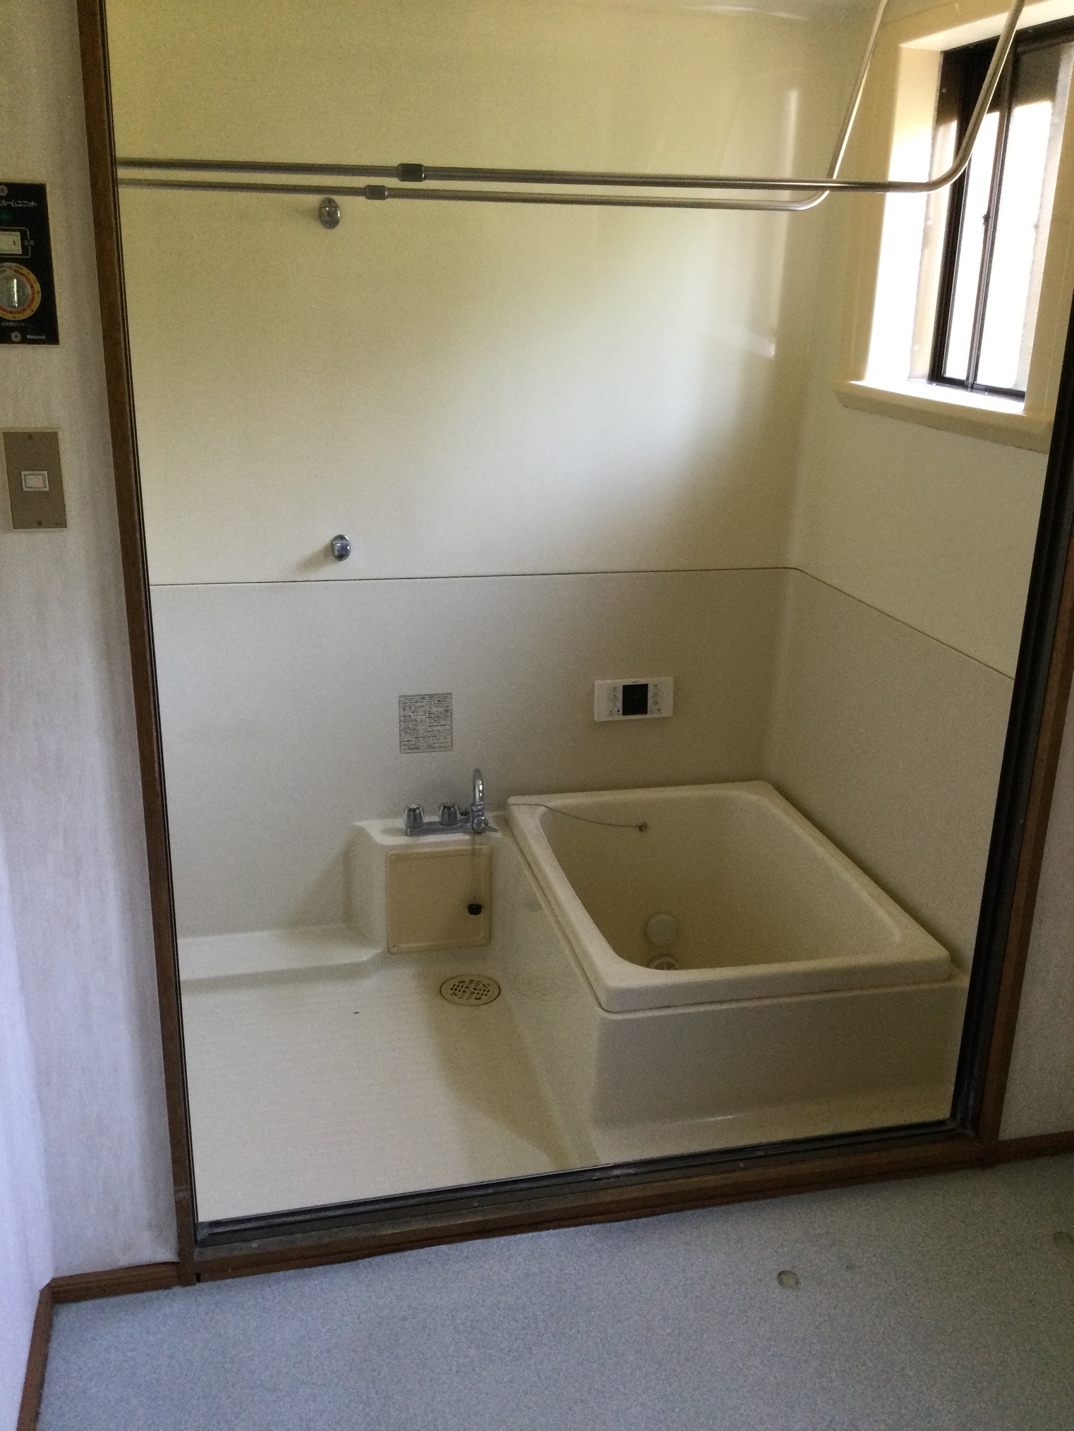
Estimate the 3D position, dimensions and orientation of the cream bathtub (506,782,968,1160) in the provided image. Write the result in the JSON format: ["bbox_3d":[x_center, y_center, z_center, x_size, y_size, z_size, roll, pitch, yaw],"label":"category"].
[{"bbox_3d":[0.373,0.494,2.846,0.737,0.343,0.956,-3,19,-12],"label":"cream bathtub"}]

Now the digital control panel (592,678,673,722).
[{"bbox_3d":[0.238,-0.040,3.141,0.202,0.103,0.022,-3,19,-12],"label":"digital control panel"}]

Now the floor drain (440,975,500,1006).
[{"bbox_3d":[-0.145,0.621,2.903,0.134,0.012,0.134,1,18,0],"label":"floor drain"}]

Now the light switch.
[{"bbox_3d":[-0.636,-0.297,1.627,0.068,0.121,0.010,-3,19,-12],"label":"light switch"}]

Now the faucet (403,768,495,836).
[{"bbox_3d":[-0.198,0.197,2.938,0.207,0.150,0.130,-3,19,-12],"label":"faucet"}]

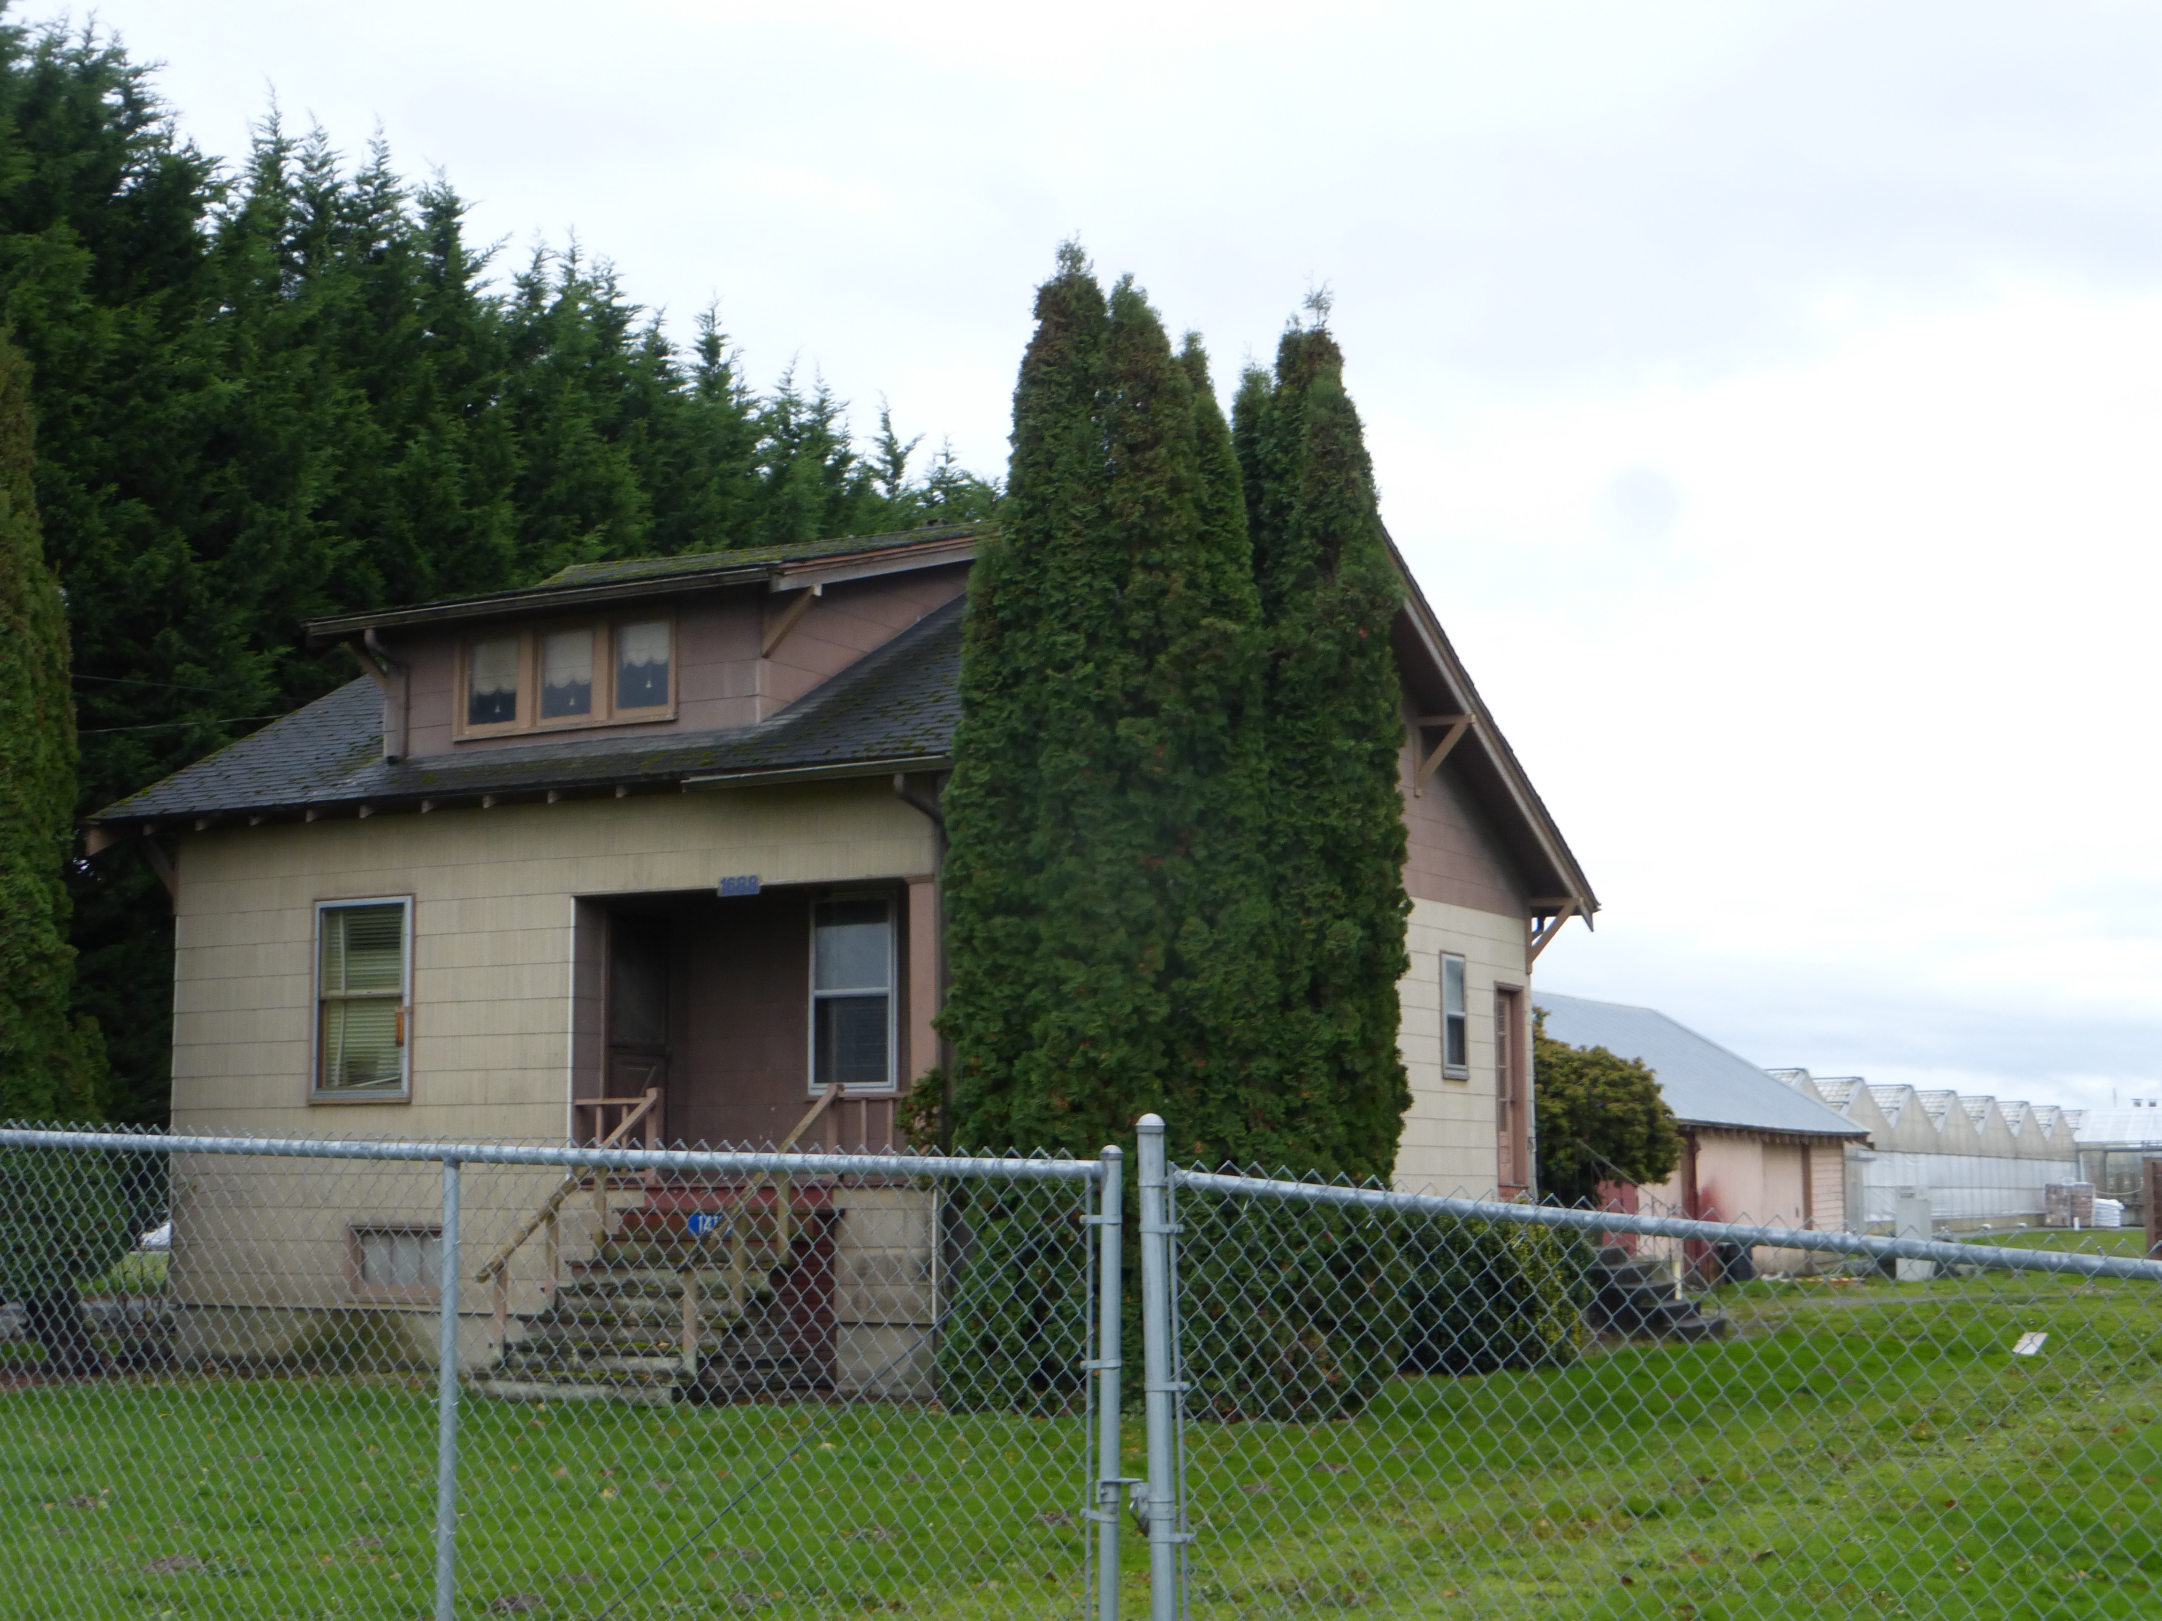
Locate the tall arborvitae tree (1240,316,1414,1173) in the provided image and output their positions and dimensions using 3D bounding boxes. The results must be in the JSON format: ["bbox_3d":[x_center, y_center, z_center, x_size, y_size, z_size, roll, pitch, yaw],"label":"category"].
[{"bbox_3d":[1.597,0.367,21.750,1.300,7.350,1.400,-1,-7,4],"label":"tall arborvitae tree"}]

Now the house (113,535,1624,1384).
[{"bbox_3d":[-1.408,1.097,30.469,8.450,7.970,13.650,-4,-8,28],"label":"house"}]

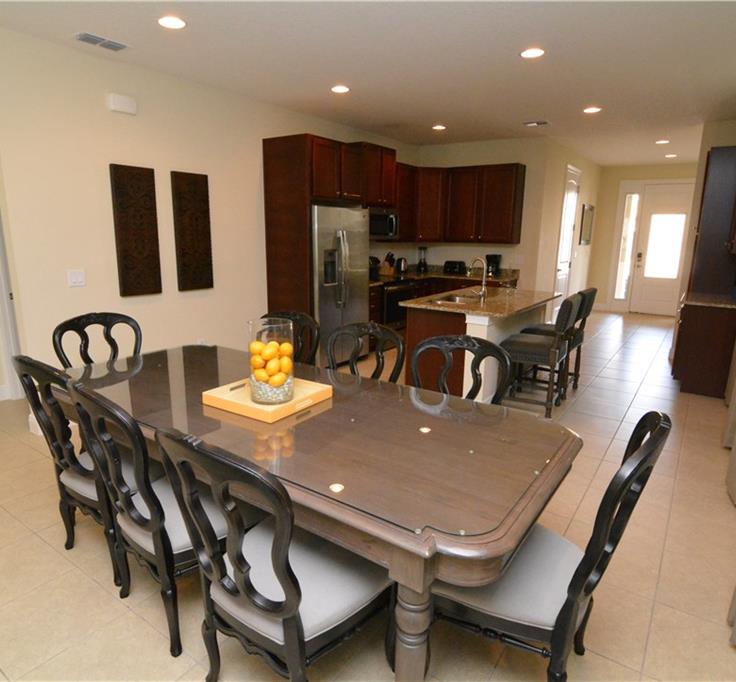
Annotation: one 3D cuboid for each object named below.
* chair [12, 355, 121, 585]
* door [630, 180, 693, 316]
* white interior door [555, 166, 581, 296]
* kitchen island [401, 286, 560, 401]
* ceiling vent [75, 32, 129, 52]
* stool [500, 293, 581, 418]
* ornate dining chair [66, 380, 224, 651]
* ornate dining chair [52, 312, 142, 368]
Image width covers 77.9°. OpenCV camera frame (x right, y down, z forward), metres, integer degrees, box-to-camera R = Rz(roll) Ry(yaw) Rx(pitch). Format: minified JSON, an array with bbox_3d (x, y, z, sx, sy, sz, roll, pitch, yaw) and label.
[{"bbox_3d":[-1.226,0.543,2.224,0.505,1.052,0.569,9,15,34],"label":"chair"},{"bbox_3d":[5.838,-1.770,9.003,0.909,2.526,0.059,9,15,34],"label":"door"},{"bbox_3d":[3.412,-1.564,7.907,0.071,2.578,0.864,9,15,34],"label":"white interior door"},{"bbox_3d":[1.193,0.027,4.703,1.010,0.945,1.913,9,15,34],"label":"kitchen island"},{"bbox_3d":[-1.979,-2.219,3.391,0.197,0.021,0.339,9,15,34],"label":"ceiling vent"},{"bbox_3d":[1.451,0.092,3.896,0.490,1.000,0.450,9,16,35],"label":"stool"},{"bbox_3d":[-0.773,0.621,1.931,0.505,1.052,0.569,9,15,34],"label":"ornate dining chair"},{"bbox_3d":[-1.402,0.366,2.706,0.600,1.000,0.520,9,16,35],"label":"ornate dining chair"}]

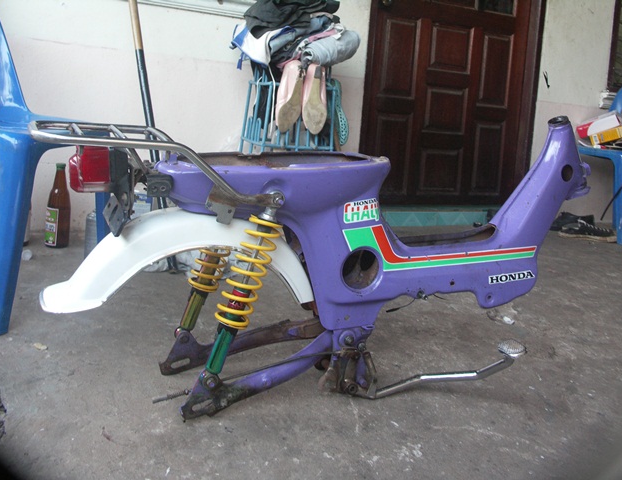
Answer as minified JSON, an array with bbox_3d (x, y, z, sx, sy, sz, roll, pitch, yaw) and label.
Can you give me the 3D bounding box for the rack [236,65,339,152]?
[{"bbox_3d":[-0.099,-0.361,2.746,0.370,0.700,0.210,-2,10,-30],"label":"rack"}]

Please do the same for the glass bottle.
[{"bbox_3d":[-0.849,-0.118,2.227,0.079,0.283,0.079,-2,10,-30],"label":"glass bottle"}]

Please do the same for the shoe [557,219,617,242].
[{"bbox_3d":[1.404,-0.052,3.336,0.285,0.105,0.100,8,10,28],"label":"shoe"}]

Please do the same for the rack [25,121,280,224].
[{"bbox_3d":[-0.226,-0.099,0.966,0.339,0.121,0.206,0,12,-24],"label":"rack"}]

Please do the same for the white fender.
[{"bbox_3d":[-0.181,0.032,1.017,0.437,0.164,0.116,0,12,-24],"label":"white fender"}]

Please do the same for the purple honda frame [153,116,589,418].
[{"bbox_3d":[0.160,0.013,1.147,0.854,0.487,0.226,0,12,-24],"label":"purple honda frame"}]

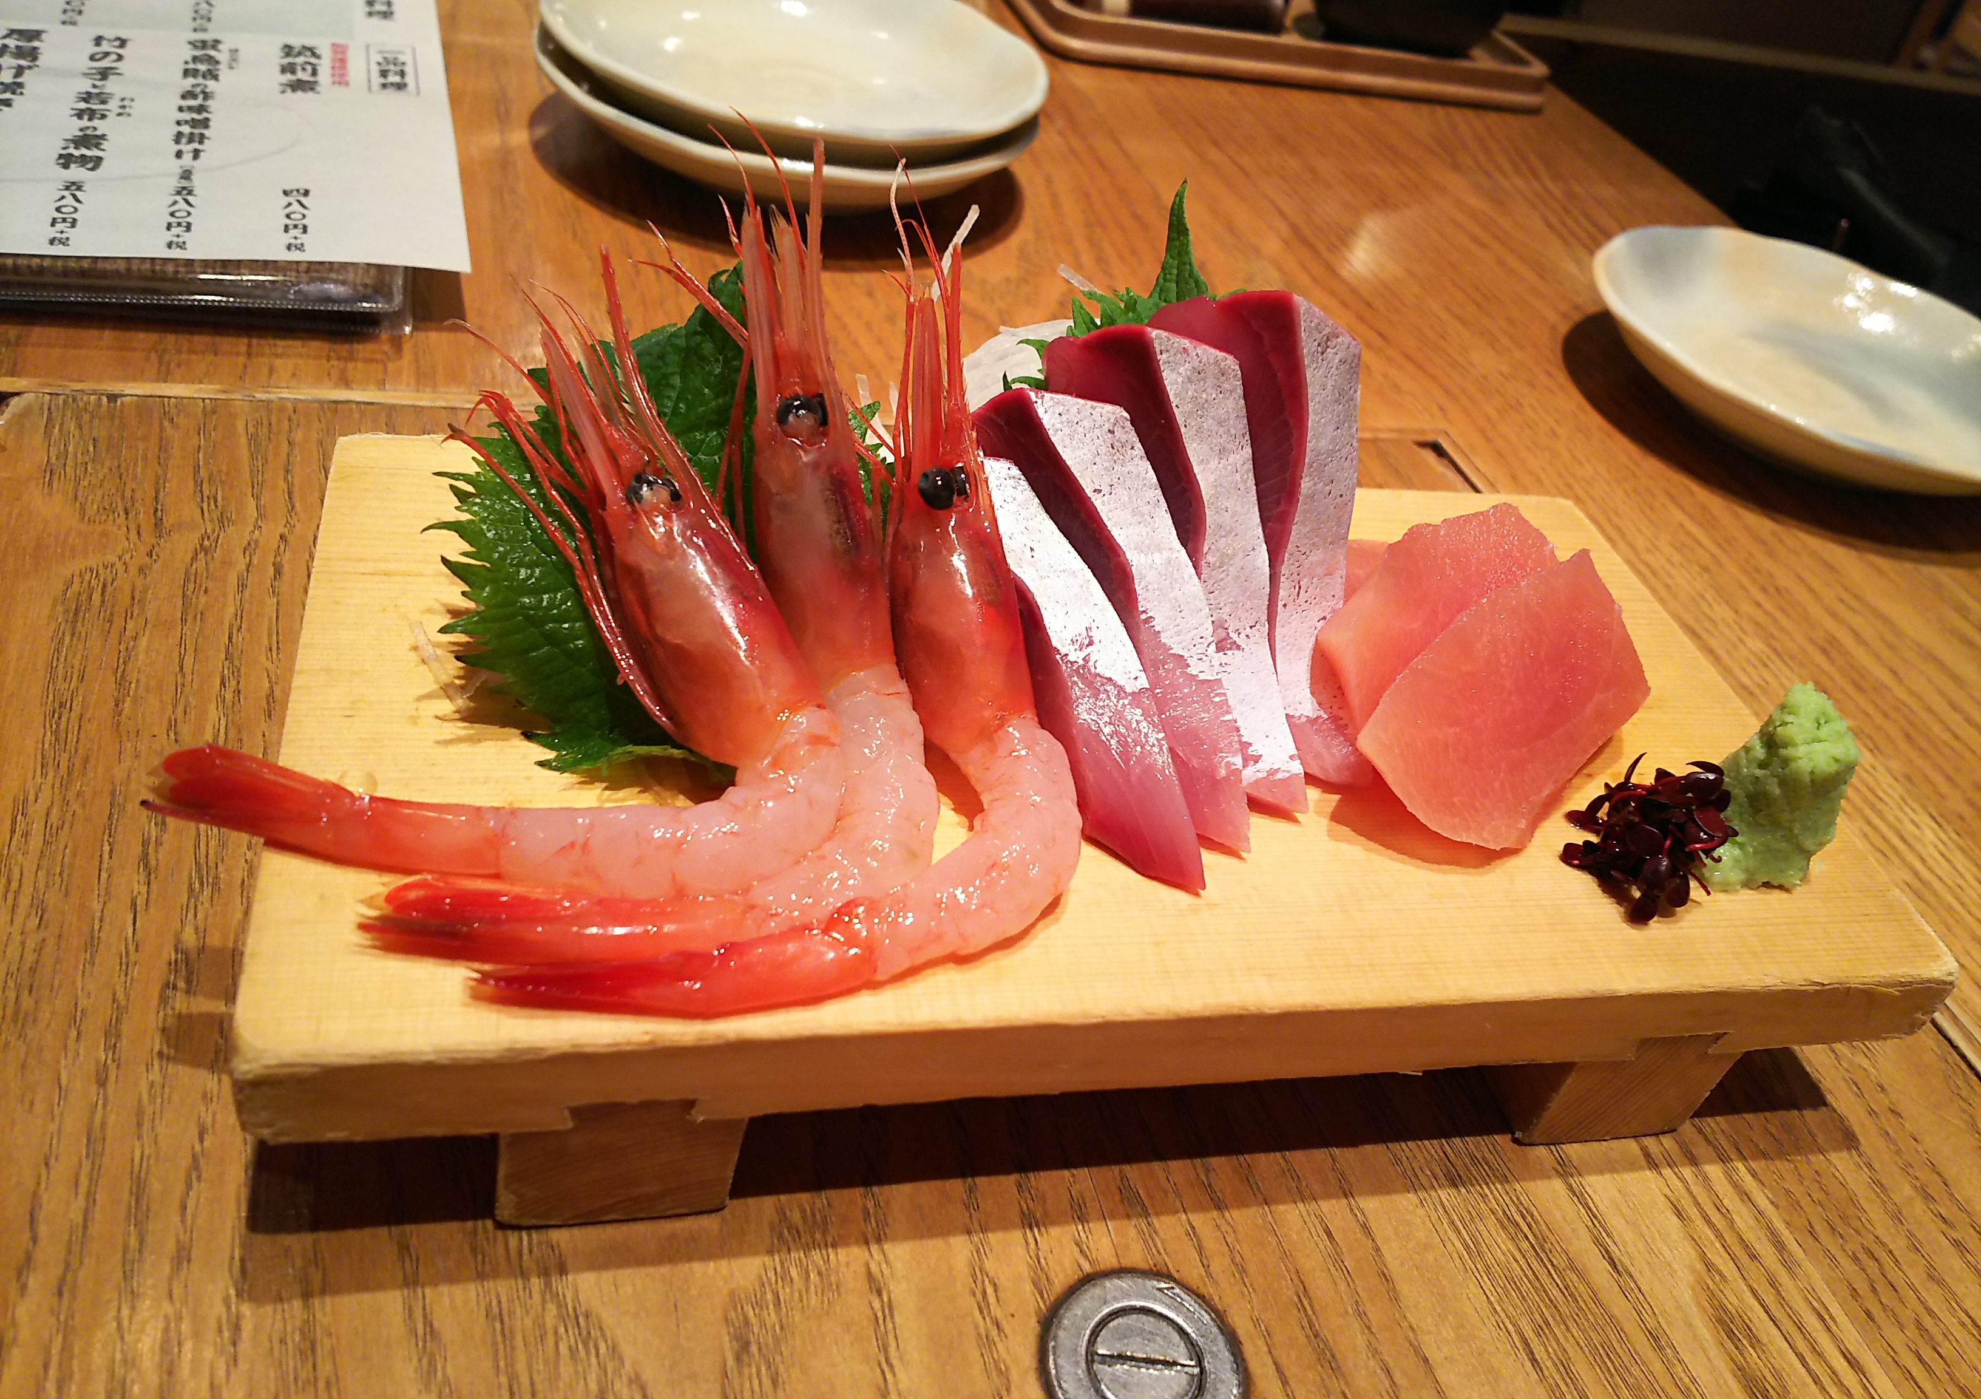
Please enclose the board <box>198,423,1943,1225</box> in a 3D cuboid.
[{"bbox_3d":[0.017,0.014,0.253,0.245,0.040,0.125,1,43,-16],"label":"board"}]

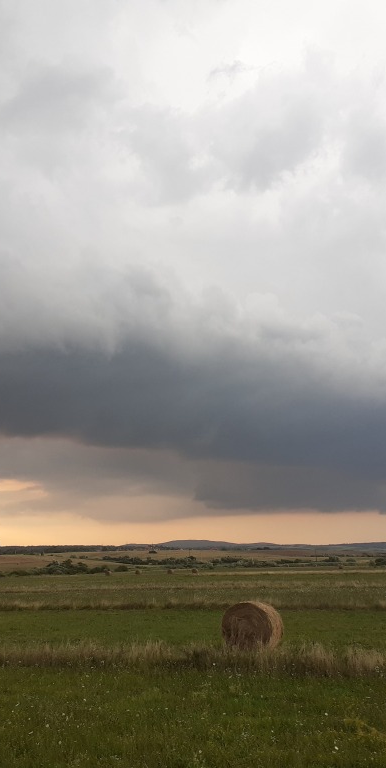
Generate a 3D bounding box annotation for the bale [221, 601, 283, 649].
[{"bbox_3d":[1.556,6.185,20.468,1.300,1.170,1.200,-4,-13,20],"label":"bale"}]

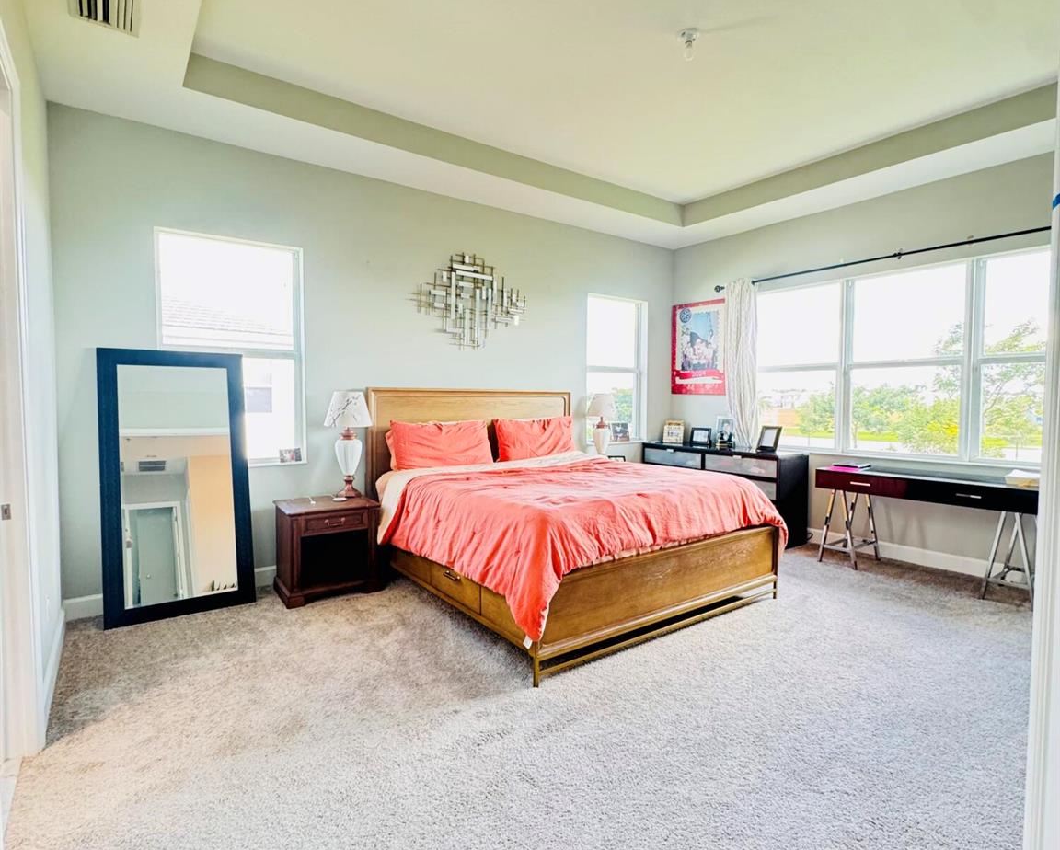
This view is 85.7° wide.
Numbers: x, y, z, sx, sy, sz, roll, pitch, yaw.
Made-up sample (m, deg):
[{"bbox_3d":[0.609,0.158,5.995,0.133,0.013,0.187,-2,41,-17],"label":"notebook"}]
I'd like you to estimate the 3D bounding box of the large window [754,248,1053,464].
[{"bbox_3d":[3.088,-0.501,4.745,0.115,1.551,2.700,-2,3,-36],"label":"large window"}]

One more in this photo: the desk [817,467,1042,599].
[{"bbox_3d":[2.998,0.773,4.302,0.547,0.778,1.478,-2,3,-36],"label":"desk"}]

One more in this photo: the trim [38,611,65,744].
[{"bbox_3d":[-2.371,1.149,2.858,0.018,0.135,1.462,-2,3,-36],"label":"trim"}]

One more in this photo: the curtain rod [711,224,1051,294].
[{"bbox_3d":[2.933,-1.380,4.722,0.095,0.058,3.290,-2,3,-36],"label":"curtain rod"}]

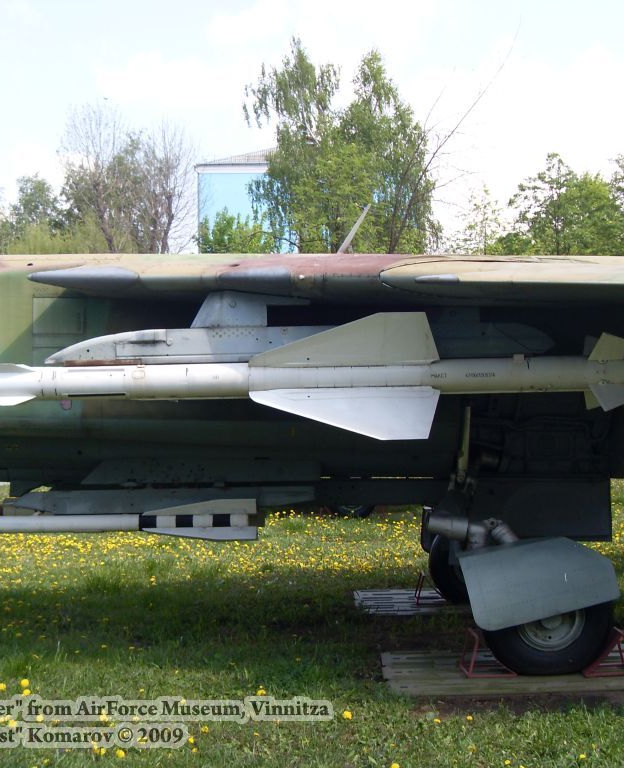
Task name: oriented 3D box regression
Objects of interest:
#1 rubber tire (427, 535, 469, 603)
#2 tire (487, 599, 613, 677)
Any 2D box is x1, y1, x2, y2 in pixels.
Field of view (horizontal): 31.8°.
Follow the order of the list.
[{"bbox_3d":[1.455,1.545,9.680,0.830,0.810,0.280,0,-2,-1],"label":"rubber tire"},{"bbox_3d":[1.485,1.430,6.960,0.840,0.830,0.290,0,-2,-1],"label":"tire"}]

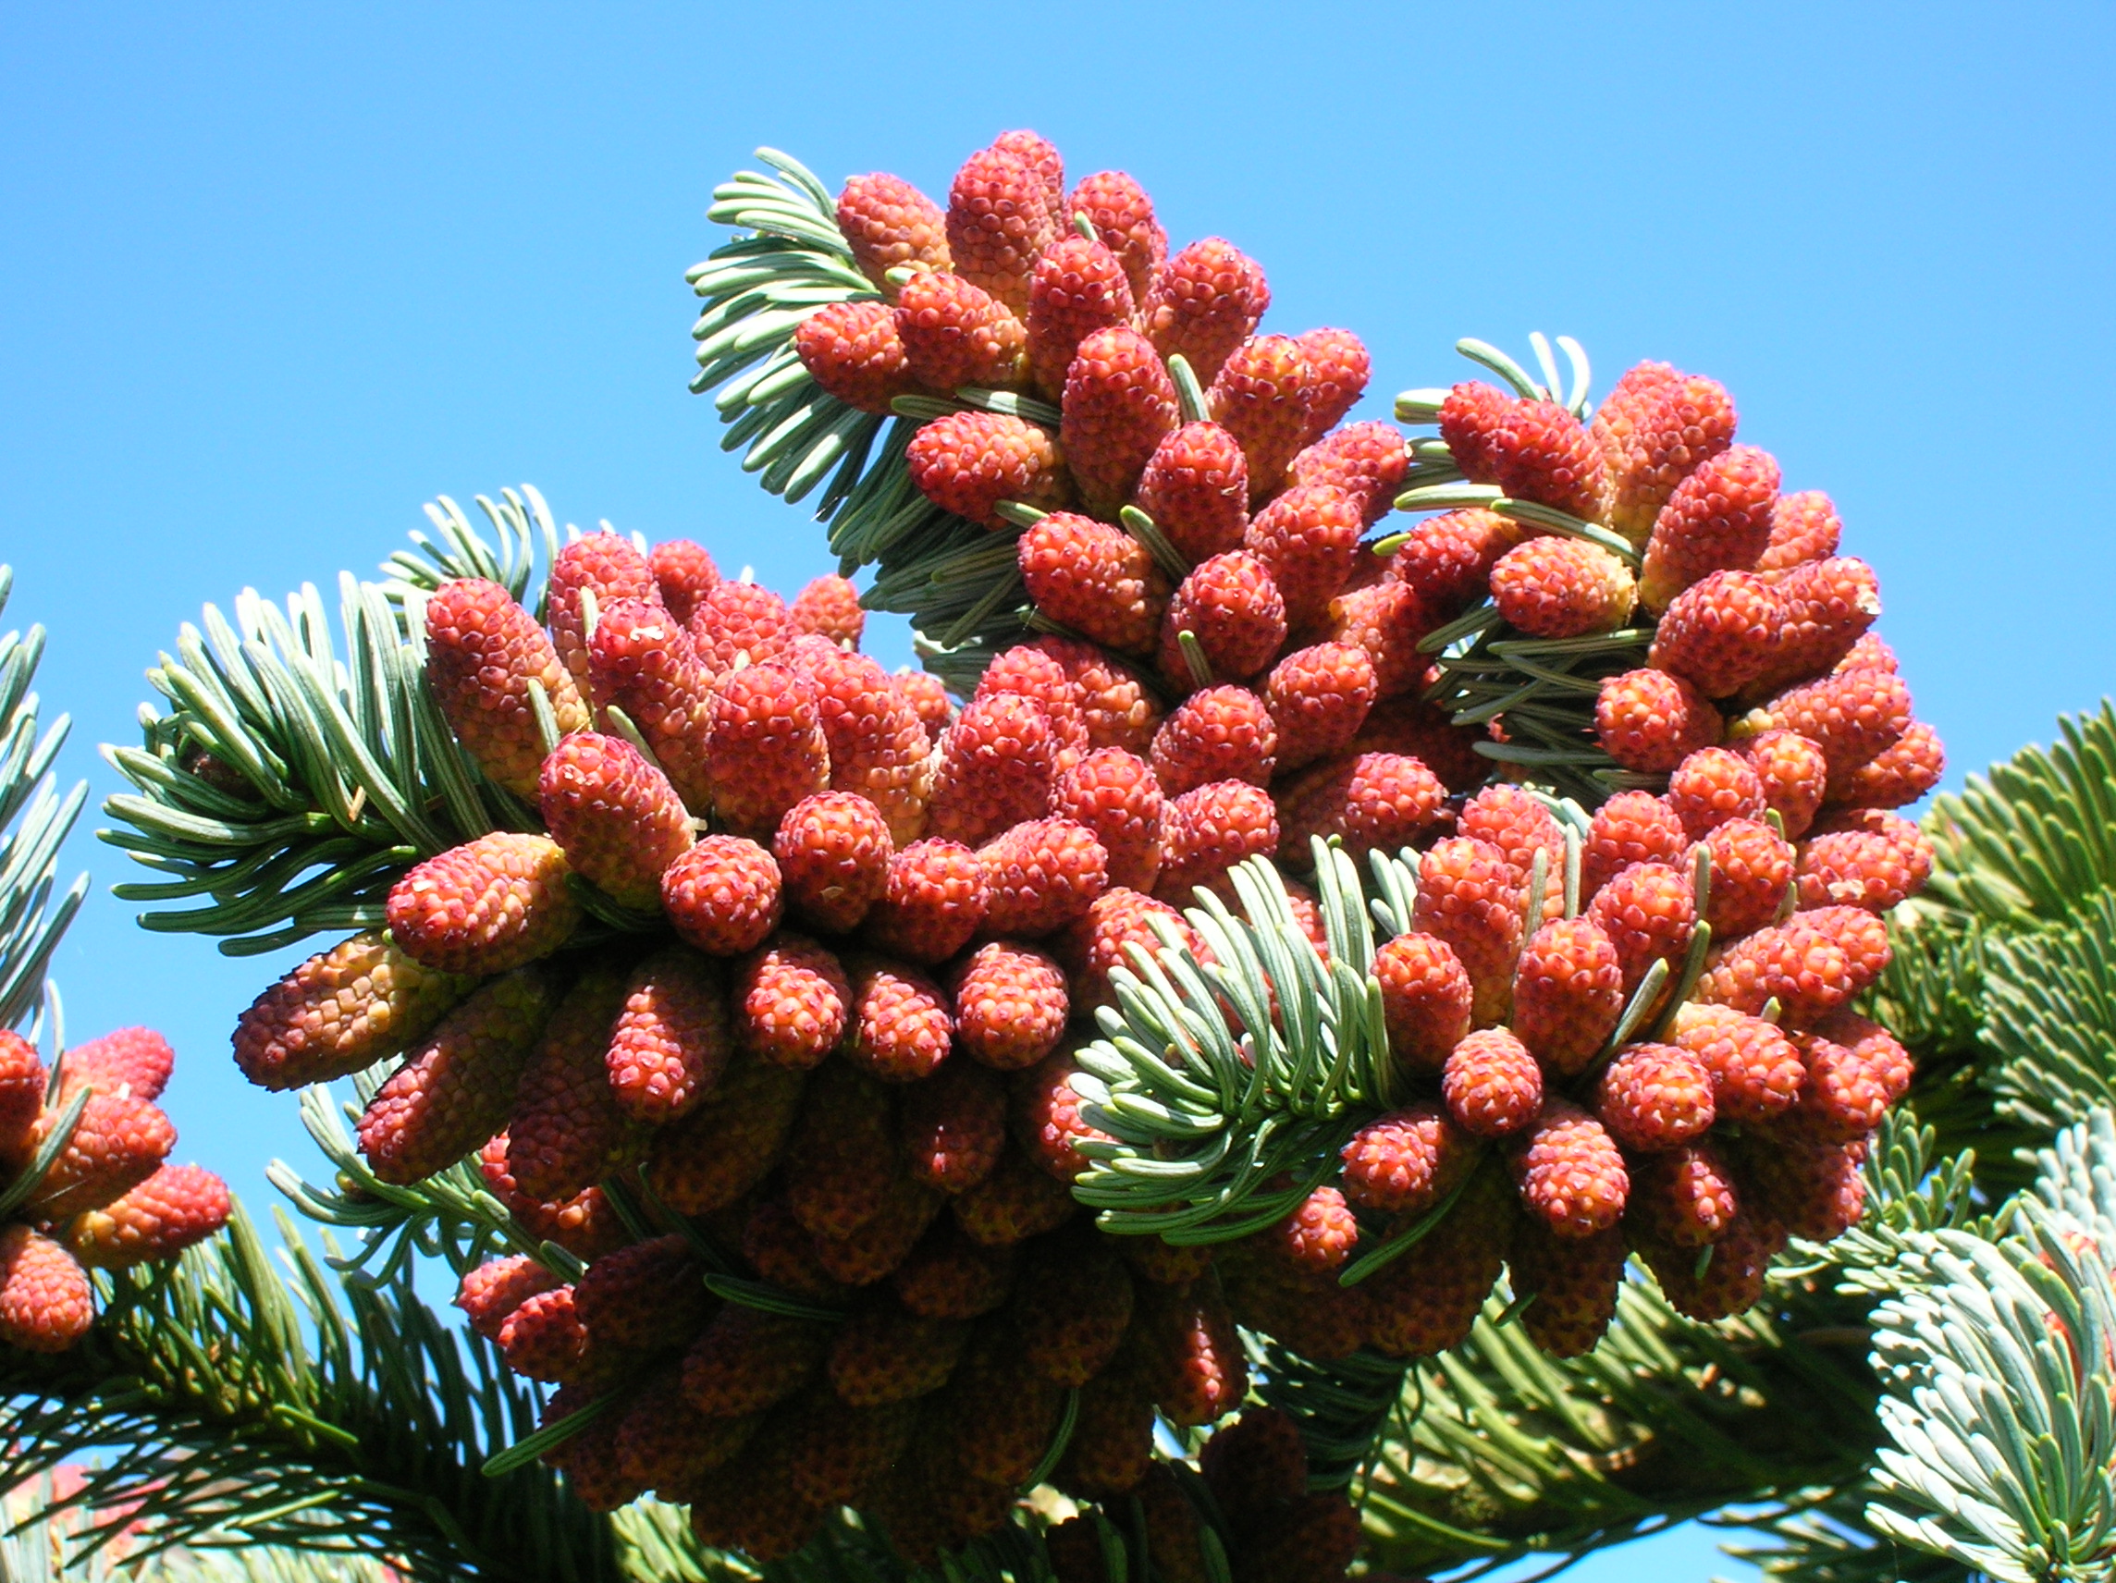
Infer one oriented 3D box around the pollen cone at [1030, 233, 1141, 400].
[{"bbox_3d":[0.002,-0.049,0.492,0.011,0.018,0.011,6,29,-3],"label":"pollen cone"}]

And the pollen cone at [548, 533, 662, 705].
[{"bbox_3d":[-0.045,-0.017,0.485,0.011,0.019,0.011,-6,24,3],"label":"pollen cone"}]

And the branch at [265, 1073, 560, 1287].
[{"bbox_3d":[-0.064,0.039,0.475,0.029,0.019,0.022,21,-19,-9],"label":"branch"}]

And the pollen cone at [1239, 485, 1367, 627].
[{"bbox_3d":[0.020,-0.019,0.395,0.009,0.009,0.015,25,-57,0],"label":"pollen cone"}]

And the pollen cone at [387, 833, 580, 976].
[{"bbox_3d":[-0.054,0.011,0.450,0.020,0.012,0.012,-19,1,-32],"label":"pollen cone"}]

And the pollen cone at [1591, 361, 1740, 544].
[{"bbox_3d":[0.061,-0.033,0.475,0.010,0.020,0.010,29,22,4],"label":"pollen cone"}]

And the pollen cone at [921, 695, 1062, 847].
[{"bbox_3d":[-0.006,0.000,0.387,0.009,0.009,0.016,21,-57,0],"label":"pollen cone"}]

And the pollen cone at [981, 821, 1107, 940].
[{"bbox_3d":[-0.001,0.008,0.447,0.010,0.010,0.016,-18,-1,-42],"label":"pollen cone"}]

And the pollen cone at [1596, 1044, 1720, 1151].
[{"bbox_3d":[0.049,0.025,0.392,0.009,0.009,0.016,11,0,-9],"label":"pollen cone"}]

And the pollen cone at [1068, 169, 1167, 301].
[{"bbox_3d":[0.007,-0.055,0.483,0.009,0.016,0.009,-10,21,2],"label":"pollen cone"}]

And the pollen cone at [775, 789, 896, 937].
[{"bbox_3d":[-0.022,0.007,0.470,0.011,0.011,0.018,-1,-30,2],"label":"pollen cone"}]

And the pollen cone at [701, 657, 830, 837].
[{"bbox_3d":[-0.024,-0.003,0.390,0.010,0.010,0.017,-5,-60,0],"label":"pollen cone"}]

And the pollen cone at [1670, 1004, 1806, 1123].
[{"bbox_3d":[0.058,0.023,0.409,0.008,0.008,0.016,29,0,-37],"label":"pollen cone"}]

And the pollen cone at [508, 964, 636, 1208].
[{"bbox_3d":[-0.040,0.024,0.390,0.009,0.019,0.009,14,-14,0],"label":"pollen cone"}]

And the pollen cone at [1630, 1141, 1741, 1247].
[{"bbox_3d":[0.055,0.035,0.425,0.008,0.008,0.015,47,0,-26],"label":"pollen cone"}]

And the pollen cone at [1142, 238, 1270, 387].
[{"bbox_3d":[0.013,-0.041,0.410,0.009,0.009,0.015,24,-60,0],"label":"pollen cone"}]

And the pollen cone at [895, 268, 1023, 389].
[{"bbox_3d":[-0.010,-0.045,0.468,0.017,0.010,0.010,28,5,-39],"label":"pollen cone"}]

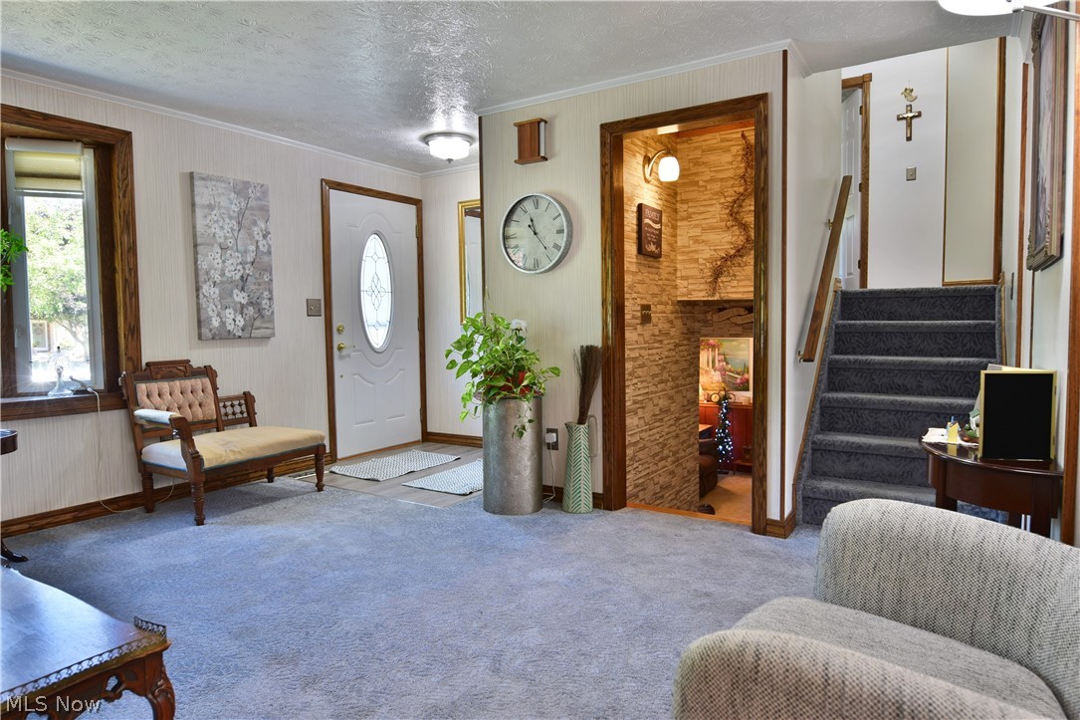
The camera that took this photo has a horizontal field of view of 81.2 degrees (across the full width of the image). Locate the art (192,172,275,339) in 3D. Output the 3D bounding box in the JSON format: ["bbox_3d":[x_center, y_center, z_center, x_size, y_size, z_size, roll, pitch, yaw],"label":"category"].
[{"bbox_3d":[-1.991,-0.654,4.112,0.038,1.035,0.505,2,4,35],"label":"art"}]

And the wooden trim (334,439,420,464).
[{"bbox_3d":[-1.293,0.741,5.178,0.035,0.030,0.900,2,4,35],"label":"wooden trim"}]

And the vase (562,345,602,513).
[{"bbox_3d":[0.218,0.376,3.399,0.200,0.900,0.170,0,4,17],"label":"vase"}]

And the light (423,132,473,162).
[{"bbox_3d":[-0.660,-1.499,4.522,0.355,0.160,0.355,-1,3,0],"label":"light"}]

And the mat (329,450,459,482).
[{"bbox_3d":[-1.055,0.773,4.704,0.530,0.013,0.845,2,4,35],"label":"mat"}]

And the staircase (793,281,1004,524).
[{"bbox_3d":[1.983,0.192,3.409,0.856,1.194,1.244,1,5,34],"label":"staircase"}]

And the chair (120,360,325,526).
[{"bbox_3d":[-1.838,0.418,3.786,0.660,0.860,1.000,2,4,35],"label":"chair"}]

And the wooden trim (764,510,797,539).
[{"bbox_3d":[1.172,0.788,3.058,0.090,0.086,0.203,1,5,34],"label":"wooden trim"}]

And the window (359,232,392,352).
[{"bbox_3d":[-1.321,-0.544,5.131,0.035,0.950,0.340,2,4,35],"label":"window"}]

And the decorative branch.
[{"bbox_3d":[1.172,-0.896,3.912,0.340,0.990,0.100,1,5,33],"label":"decorative branch"}]

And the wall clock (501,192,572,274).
[{"bbox_3d":[-0.024,-0.709,3.550,0.444,0.444,0.058,1,5,33],"label":"wall clock"}]

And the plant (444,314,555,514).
[{"bbox_3d":[-0.209,0.277,3.508,0.560,1.100,0.480,1,5,33],"label":"plant"}]

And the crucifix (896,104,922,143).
[{"bbox_3d":[3.420,-2.194,5.835,0.190,0.335,0.030,1,5,34],"label":"crucifix"}]

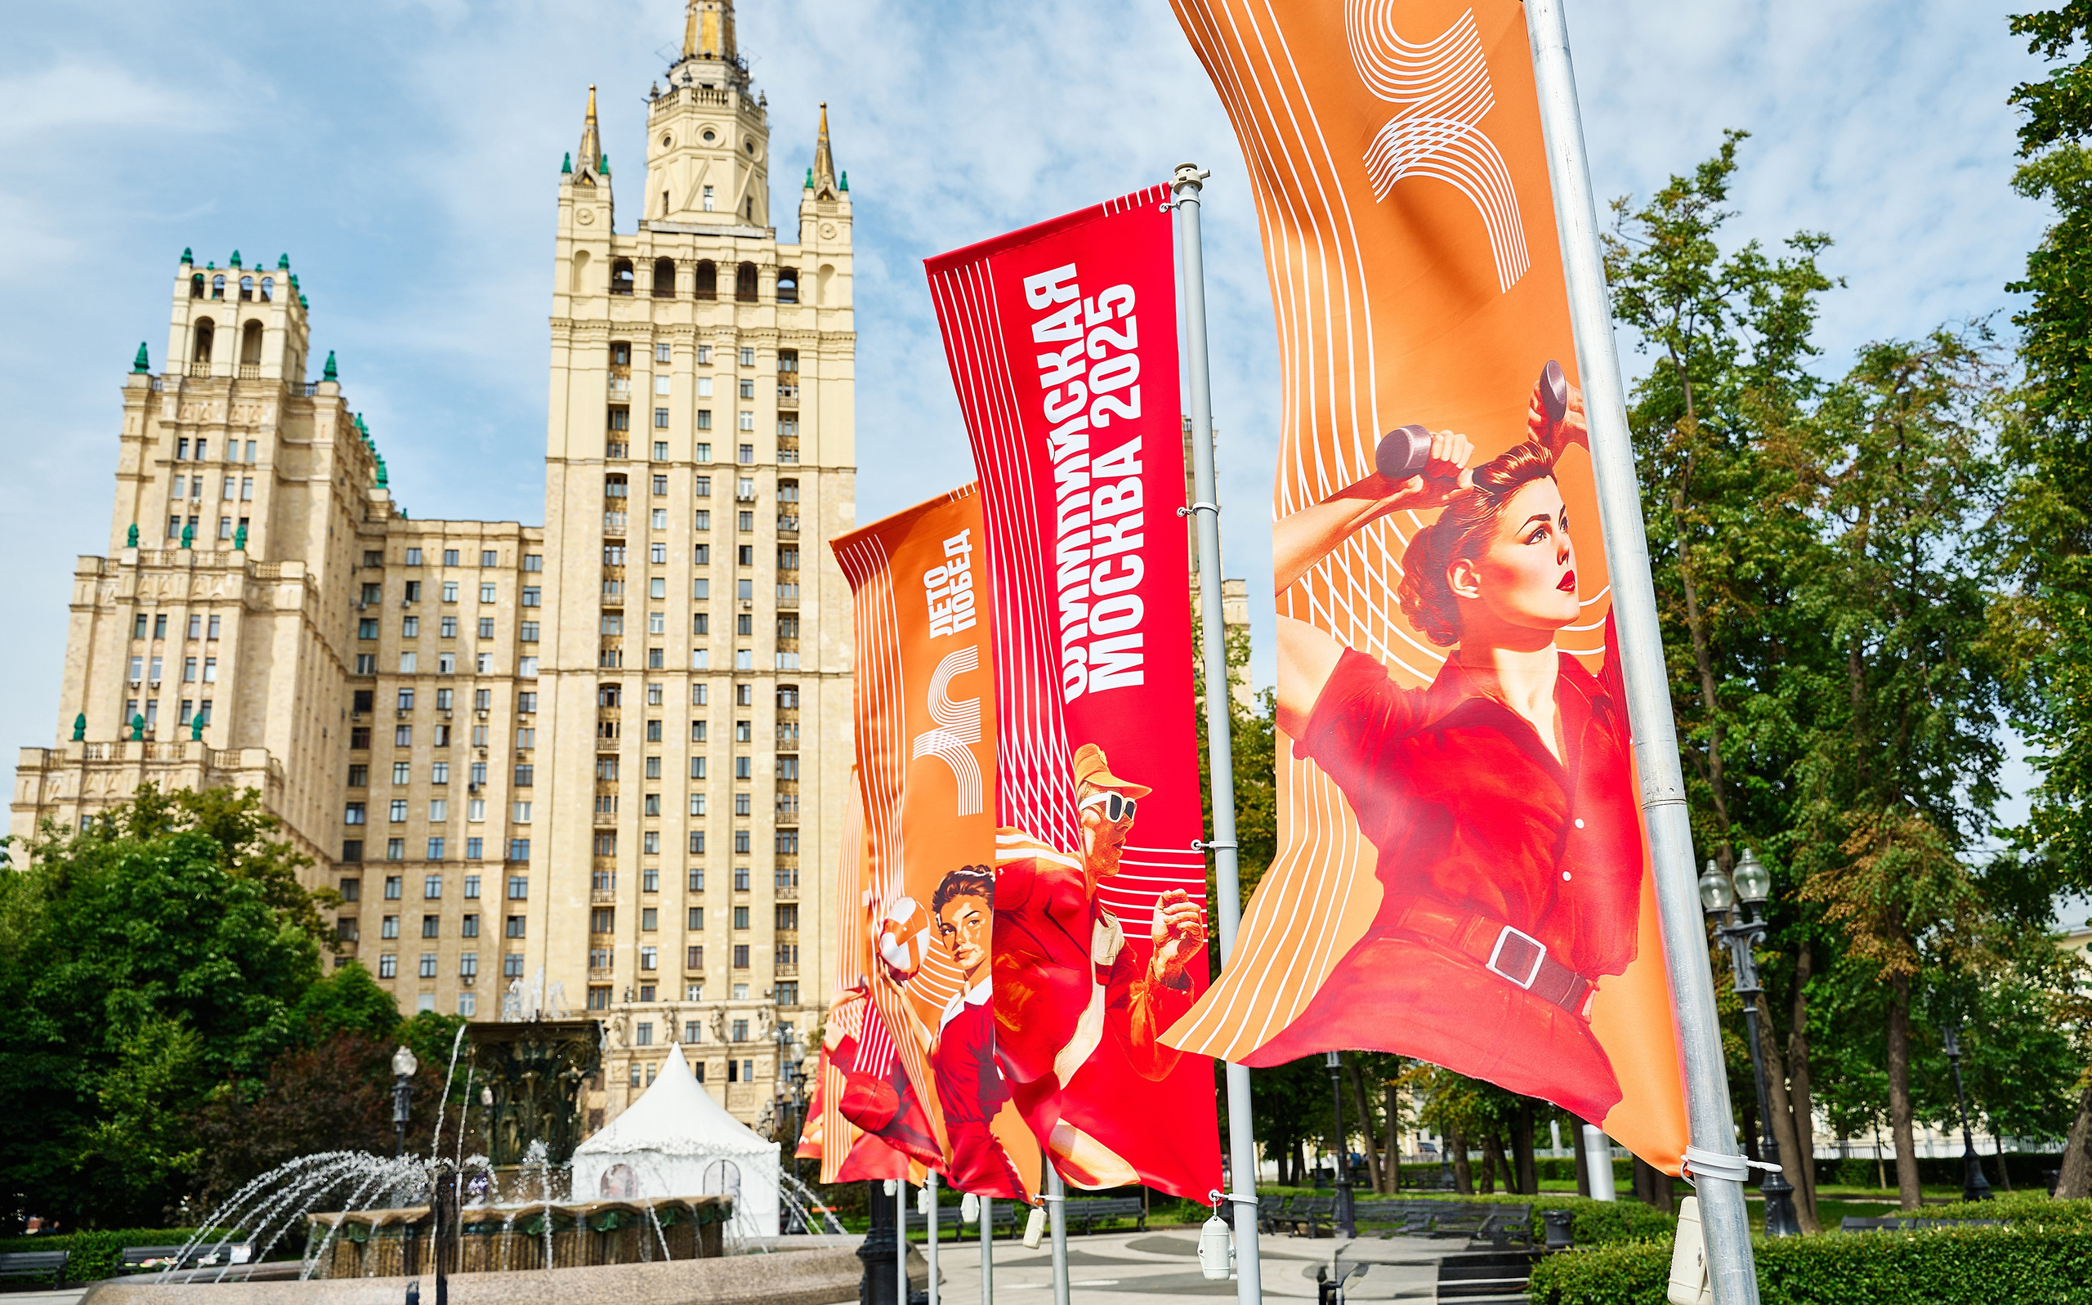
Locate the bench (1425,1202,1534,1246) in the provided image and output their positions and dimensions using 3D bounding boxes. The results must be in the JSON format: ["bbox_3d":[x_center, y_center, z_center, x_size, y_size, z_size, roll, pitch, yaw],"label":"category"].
[{"bbox_3d":[7.559,9.962,29.415,0.650,0.800,2.300,2,-17,-14],"label":"bench"}]

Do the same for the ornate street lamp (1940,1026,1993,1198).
[{"bbox_3d":[21.652,10.414,40.030,0.600,5.100,0.950,7,-19,-27],"label":"ornate street lamp"}]

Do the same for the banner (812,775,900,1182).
[{"bbox_3d":[-1.142,2.072,11.409,0.850,2.950,0.400,-16,-21,38],"label":"banner"}]

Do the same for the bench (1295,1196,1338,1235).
[{"bbox_3d":[5.165,11.335,33.915,0.650,0.800,2.300,2,-17,-14],"label":"bench"}]

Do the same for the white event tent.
[{"bbox_3d":[-9.741,12.878,44.235,5.000,5.000,5.000,2,-17,-14],"label":"white event tent"}]

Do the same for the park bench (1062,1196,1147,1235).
[{"bbox_3d":[1.084,13.257,39.585,2.400,0.800,0.650,4,-18,-19],"label":"park bench"}]

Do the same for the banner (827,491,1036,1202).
[{"bbox_3d":[-0.463,0.758,7.103,0.880,2.950,0.350,-10,-18,25],"label":"banner"}]

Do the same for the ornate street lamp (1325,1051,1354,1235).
[{"bbox_3d":[5.886,9.249,34.330,0.600,5.100,0.950,7,-19,-27],"label":"ornate street lamp"}]

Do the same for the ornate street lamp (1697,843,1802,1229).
[{"bbox_3d":[8.794,5.075,21.044,0.550,5.200,1.100,7,-19,-27],"label":"ornate street lamp"}]

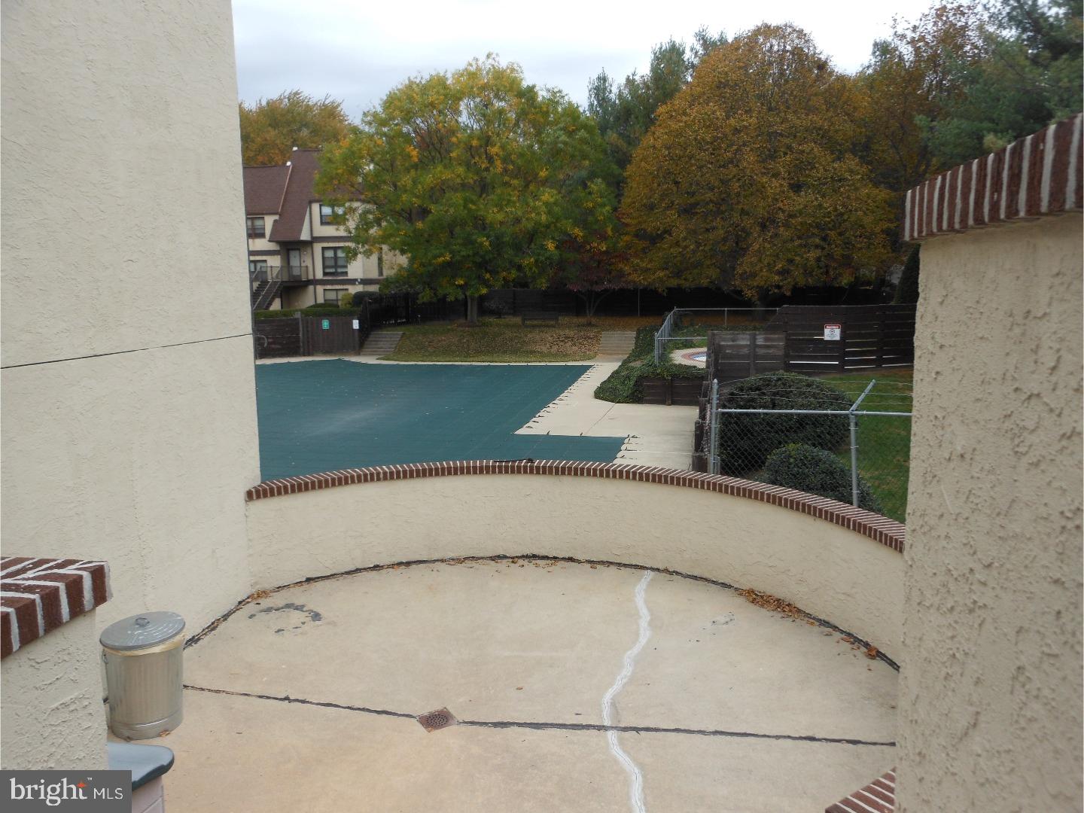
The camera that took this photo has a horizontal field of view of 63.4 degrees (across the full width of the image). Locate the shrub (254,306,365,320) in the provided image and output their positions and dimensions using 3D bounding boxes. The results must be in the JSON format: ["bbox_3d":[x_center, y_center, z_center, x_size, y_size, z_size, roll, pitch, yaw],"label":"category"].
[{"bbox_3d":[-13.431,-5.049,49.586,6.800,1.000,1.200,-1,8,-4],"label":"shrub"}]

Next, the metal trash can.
[{"bbox_3d":[-2.753,1.864,6.093,0.550,0.710,0.550,-1,8,0],"label":"metal trash can"}]

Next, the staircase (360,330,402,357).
[{"bbox_3d":[-8.926,-3.511,49.024,1.830,1.170,2.000,1,8,9],"label":"staircase"}]

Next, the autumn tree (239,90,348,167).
[{"bbox_3d":[-20.939,-17.206,74.257,11.830,18.120,11.500,-1,8,0],"label":"autumn tree"}]

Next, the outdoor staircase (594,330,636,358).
[{"bbox_3d":[4.081,-3.384,47.064,1.850,1.170,2.000,1,8,9],"label":"outdoor staircase"}]

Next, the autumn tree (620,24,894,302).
[{"bbox_3d":[13.069,-13.969,53.303,16.310,17.440,14.500,-1,8,0],"label":"autumn tree"}]

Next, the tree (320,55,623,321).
[{"bbox_3d":[-4.672,-12.978,53.618,17.990,15.820,15.500,-1,8,0],"label":"tree"}]

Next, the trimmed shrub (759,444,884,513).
[{"bbox_3d":[3.516,0.932,11.158,1.550,1.150,1.500,-1,8,0],"label":"trimmed shrub"}]

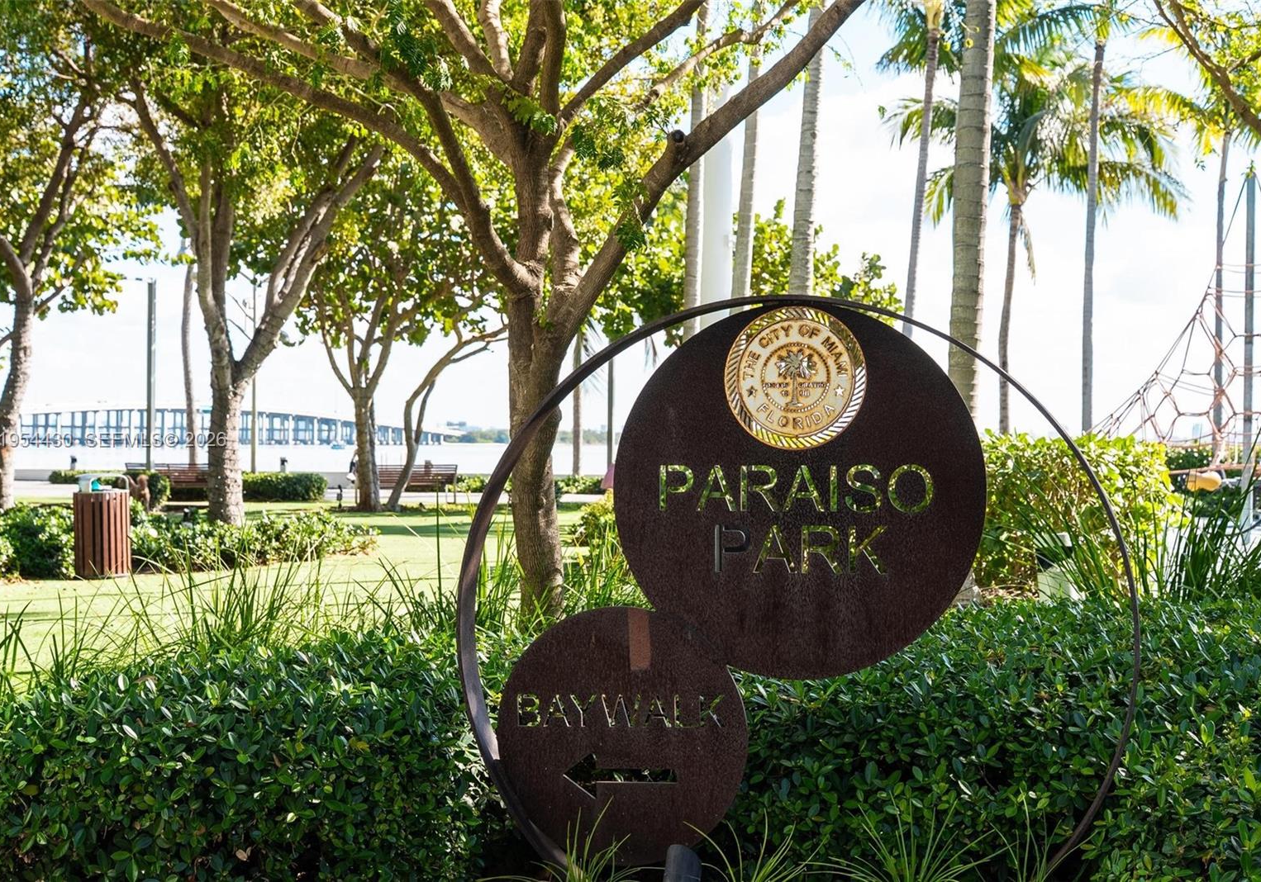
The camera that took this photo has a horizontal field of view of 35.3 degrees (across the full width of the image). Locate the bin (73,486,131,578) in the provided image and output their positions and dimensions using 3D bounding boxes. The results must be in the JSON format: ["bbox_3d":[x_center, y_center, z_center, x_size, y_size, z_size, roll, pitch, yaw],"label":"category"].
[{"bbox_3d":[-5.061,0.831,19.000,0.560,0.950,0.560,1,0,-16],"label":"bin"}]

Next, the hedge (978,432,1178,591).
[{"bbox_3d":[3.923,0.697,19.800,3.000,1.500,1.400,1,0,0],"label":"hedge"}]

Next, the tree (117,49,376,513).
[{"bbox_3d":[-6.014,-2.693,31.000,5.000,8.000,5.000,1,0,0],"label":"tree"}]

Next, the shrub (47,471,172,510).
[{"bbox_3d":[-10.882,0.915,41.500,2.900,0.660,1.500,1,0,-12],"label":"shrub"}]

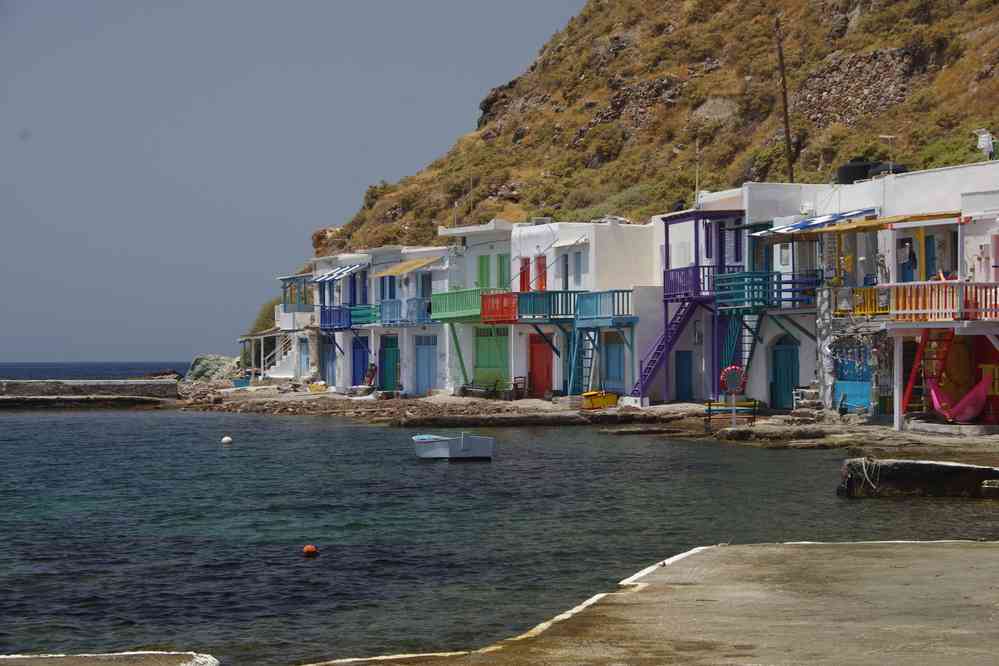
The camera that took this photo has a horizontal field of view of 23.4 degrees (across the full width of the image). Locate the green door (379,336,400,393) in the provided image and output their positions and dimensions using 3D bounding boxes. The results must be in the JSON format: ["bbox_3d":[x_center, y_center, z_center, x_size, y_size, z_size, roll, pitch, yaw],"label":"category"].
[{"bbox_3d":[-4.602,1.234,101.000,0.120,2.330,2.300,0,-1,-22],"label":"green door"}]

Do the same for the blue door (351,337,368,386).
[{"bbox_3d":[-6.125,1.251,106.000,0.120,2.200,2.200,0,-1,-22],"label":"blue door"}]

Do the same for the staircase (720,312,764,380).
[{"bbox_3d":[7.201,0.622,71.540,0.980,2.450,0.980,0,-1,-23],"label":"staircase"}]

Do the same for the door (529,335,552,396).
[{"bbox_3d":[1.496,1.207,87.000,0.120,2.300,2.100,0,-1,-22],"label":"door"}]

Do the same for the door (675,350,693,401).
[{"bbox_3d":[6.162,1.457,80.850,0.130,1.764,1.029,0,-1,-22],"label":"door"}]

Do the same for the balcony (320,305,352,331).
[{"bbox_3d":[-7.157,-0.667,106.000,0.950,1.080,2.500,0,-1,-22],"label":"balcony"}]

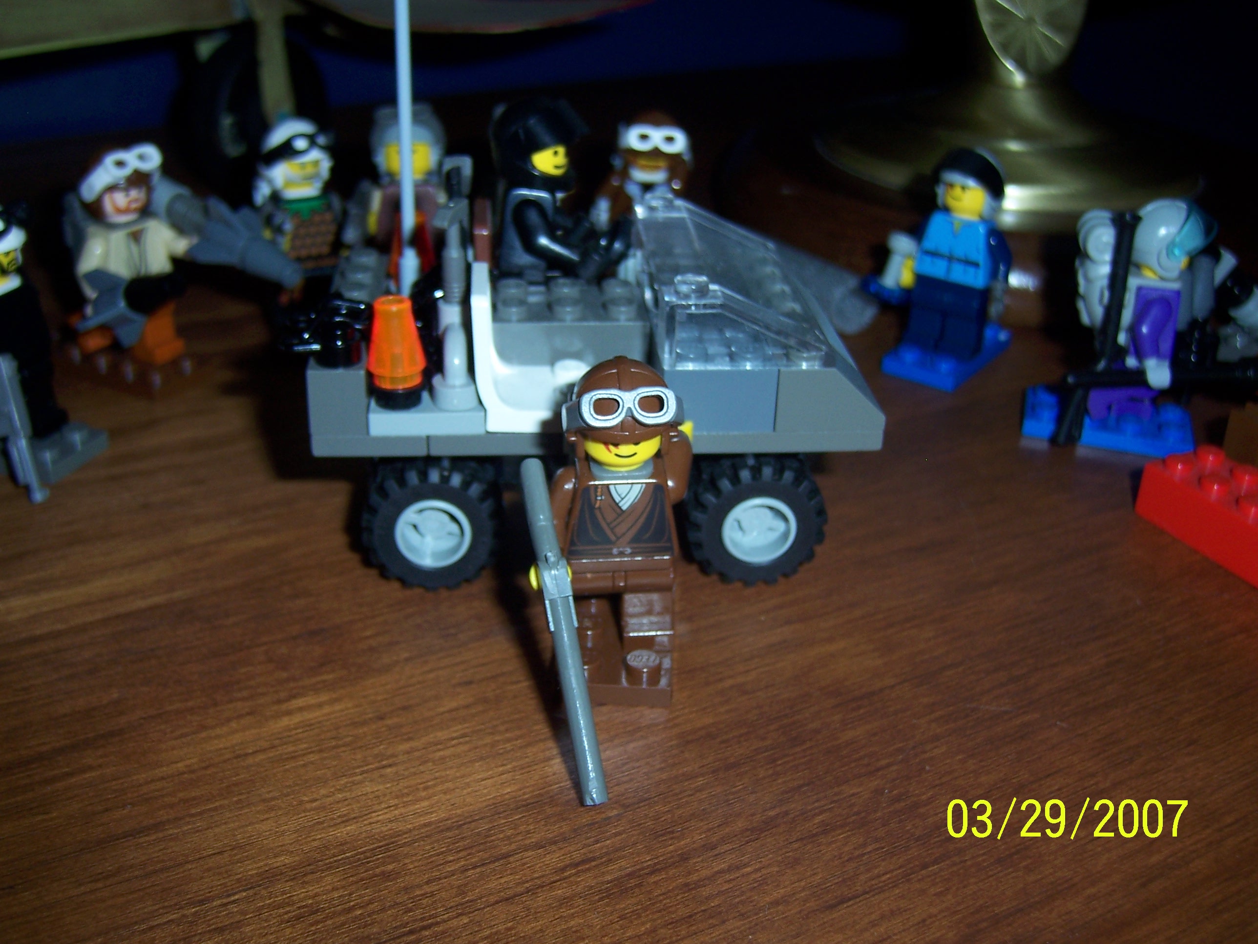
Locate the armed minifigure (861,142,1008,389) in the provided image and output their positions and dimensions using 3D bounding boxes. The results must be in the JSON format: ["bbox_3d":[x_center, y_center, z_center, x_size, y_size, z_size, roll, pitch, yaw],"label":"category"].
[{"bbox_3d":[0.068,-0.045,0.271,0.023,0.046,0.031,21,33,32],"label":"armed minifigure"}]

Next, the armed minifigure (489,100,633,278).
[{"bbox_3d":[-0.011,-0.042,0.207,0.021,0.035,0.023,-1,28,-5],"label":"armed minifigure"}]

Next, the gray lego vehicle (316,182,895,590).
[{"bbox_3d":[-0.006,-0.015,0.204,0.080,0.051,0.048,-1,28,-5],"label":"gray lego vehicle"}]

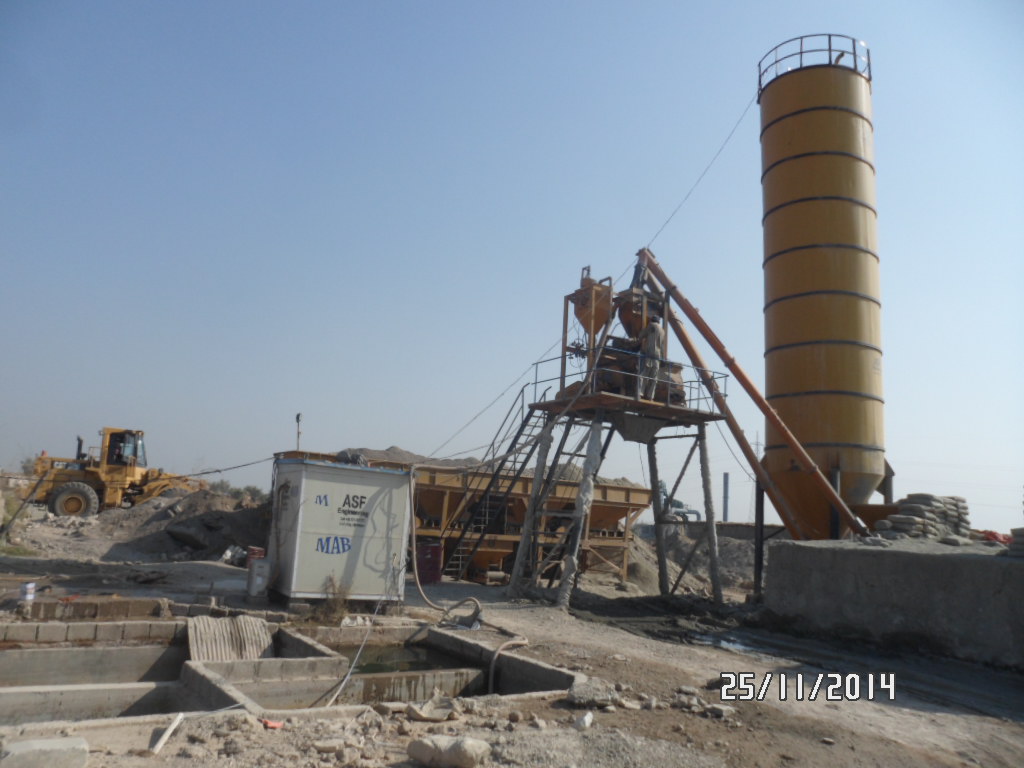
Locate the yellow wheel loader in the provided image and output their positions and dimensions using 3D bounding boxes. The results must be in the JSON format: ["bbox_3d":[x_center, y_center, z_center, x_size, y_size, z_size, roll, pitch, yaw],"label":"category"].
[{"bbox_3d":[-13.477,3.589,27.860,6.900,3.400,2.750,4,-10,-10],"label":"yellow wheel loader"}]

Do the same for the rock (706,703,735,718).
[{"bbox_3d":[1.738,2.726,6.433,0.250,0.095,0.180,3,-10,0],"label":"rock"}]

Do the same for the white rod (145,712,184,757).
[{"bbox_3d":[-2.232,2.269,5.009,0.035,0.035,0.613,3,-3,-8],"label":"white rod"}]

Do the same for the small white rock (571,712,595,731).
[{"bbox_3d":[0.550,2.556,5.870,0.140,0.125,0.120,3,-10,0],"label":"small white rock"}]

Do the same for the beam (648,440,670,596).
[{"bbox_3d":[3.370,3.007,17.946,0.220,3.769,0.220,-1,-6,-38],"label":"beam"}]

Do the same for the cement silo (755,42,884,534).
[{"bbox_3d":[8.050,-1.952,20.076,2.850,13.900,2.850,3,-10,0],"label":"cement silo"}]

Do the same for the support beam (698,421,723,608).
[{"bbox_3d":[4.193,2.739,16.375,0.200,3.816,0.200,-1,-6,-38],"label":"support beam"}]

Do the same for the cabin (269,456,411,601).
[{"bbox_3d":[-3.216,2.709,14.326,2.069,2.325,1.625,9,-12,-31],"label":"cabin"}]

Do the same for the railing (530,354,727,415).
[{"bbox_3d":[2.607,0.120,16.831,3.900,0.900,2.300,10,-13,-37],"label":"railing"}]

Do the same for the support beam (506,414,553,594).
[{"bbox_3d":[0.408,2.533,16.040,0.250,3.768,0.250,21,-18,-34],"label":"support beam"}]

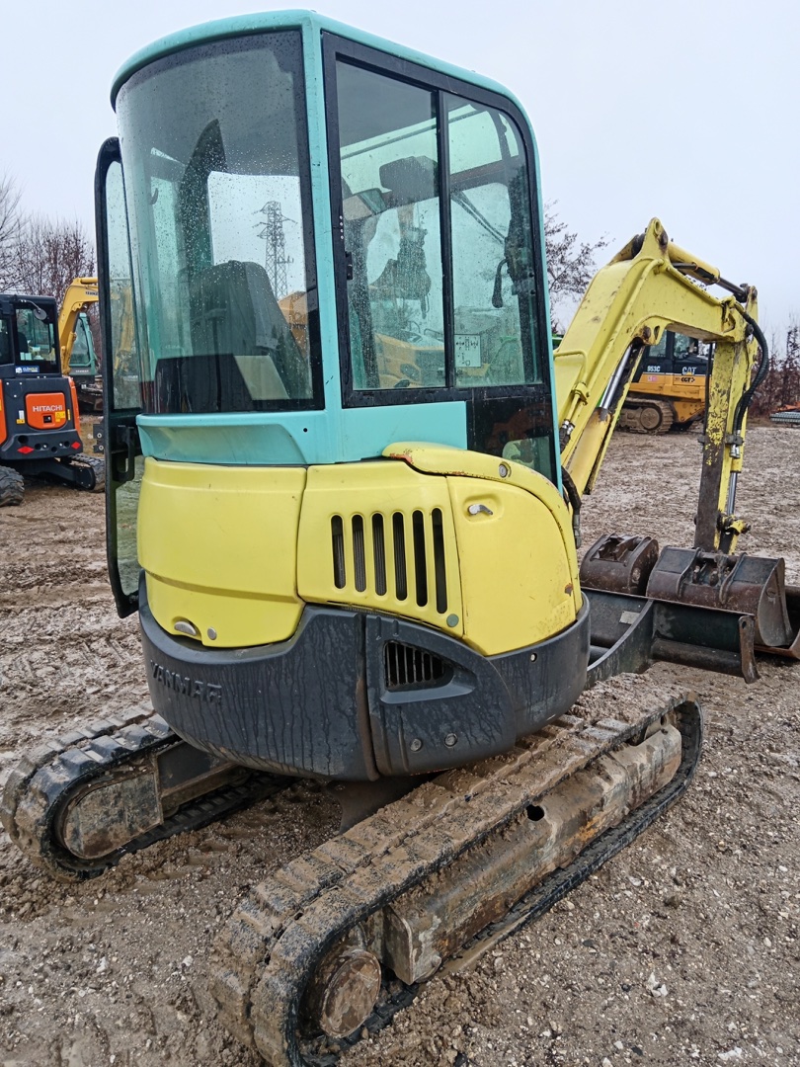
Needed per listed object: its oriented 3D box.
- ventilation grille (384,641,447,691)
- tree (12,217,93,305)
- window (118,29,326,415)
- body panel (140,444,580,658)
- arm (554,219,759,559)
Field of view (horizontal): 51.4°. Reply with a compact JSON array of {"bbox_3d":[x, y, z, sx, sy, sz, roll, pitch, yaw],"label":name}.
[{"bbox_3d":[0.040,0.348,2.198,0.167,0.131,0.040,-3,12,-12],"label":"ventilation grille"},{"bbox_3d":[-11.988,-7.747,28.639,3.200,6.800,3.200,-6,13,-21],"label":"tree"},{"bbox_3d":[-0.563,-0.762,2.219,0.889,0.848,0.242,10,17,42],"label":"window"},{"bbox_3d":[-0.175,-0.013,2.550,1.192,0.616,0.990,10,17,42],"label":"body panel"},{"bbox_3d":[1.264,-0.570,4.050,0.323,1.798,1.919,10,17,42],"label":"arm"}]

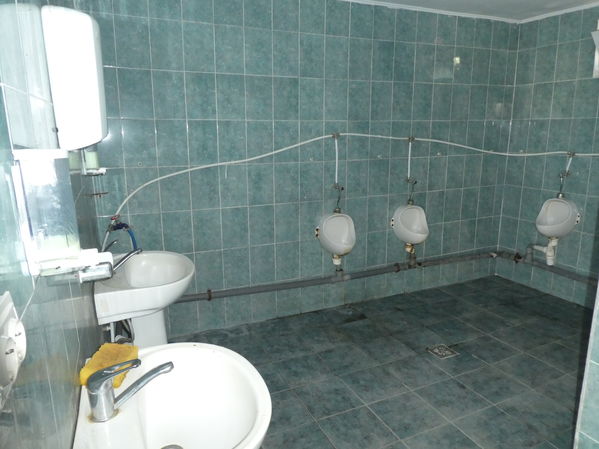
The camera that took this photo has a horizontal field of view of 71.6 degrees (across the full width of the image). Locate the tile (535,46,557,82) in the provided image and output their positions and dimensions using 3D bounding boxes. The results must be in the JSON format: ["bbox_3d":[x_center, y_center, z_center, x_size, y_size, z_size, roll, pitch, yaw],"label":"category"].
[{"bbox_3d":[2.092,-1.353,3.520,0.010,0.300,0.200,-6,14,-22],"label":"tile"}]

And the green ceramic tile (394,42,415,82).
[{"bbox_3d":[0.822,-1.269,3.253,0.198,0.295,0.010,-6,14,-23],"label":"green ceramic tile"}]

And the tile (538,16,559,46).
[{"bbox_3d":[2.057,-1.577,3.409,0.010,0.206,0.200,-5,13,-19],"label":"tile"}]

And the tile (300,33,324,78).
[{"bbox_3d":[0.091,-1.207,2.981,0.200,0.300,0.010,-6,13,-22],"label":"tile"}]

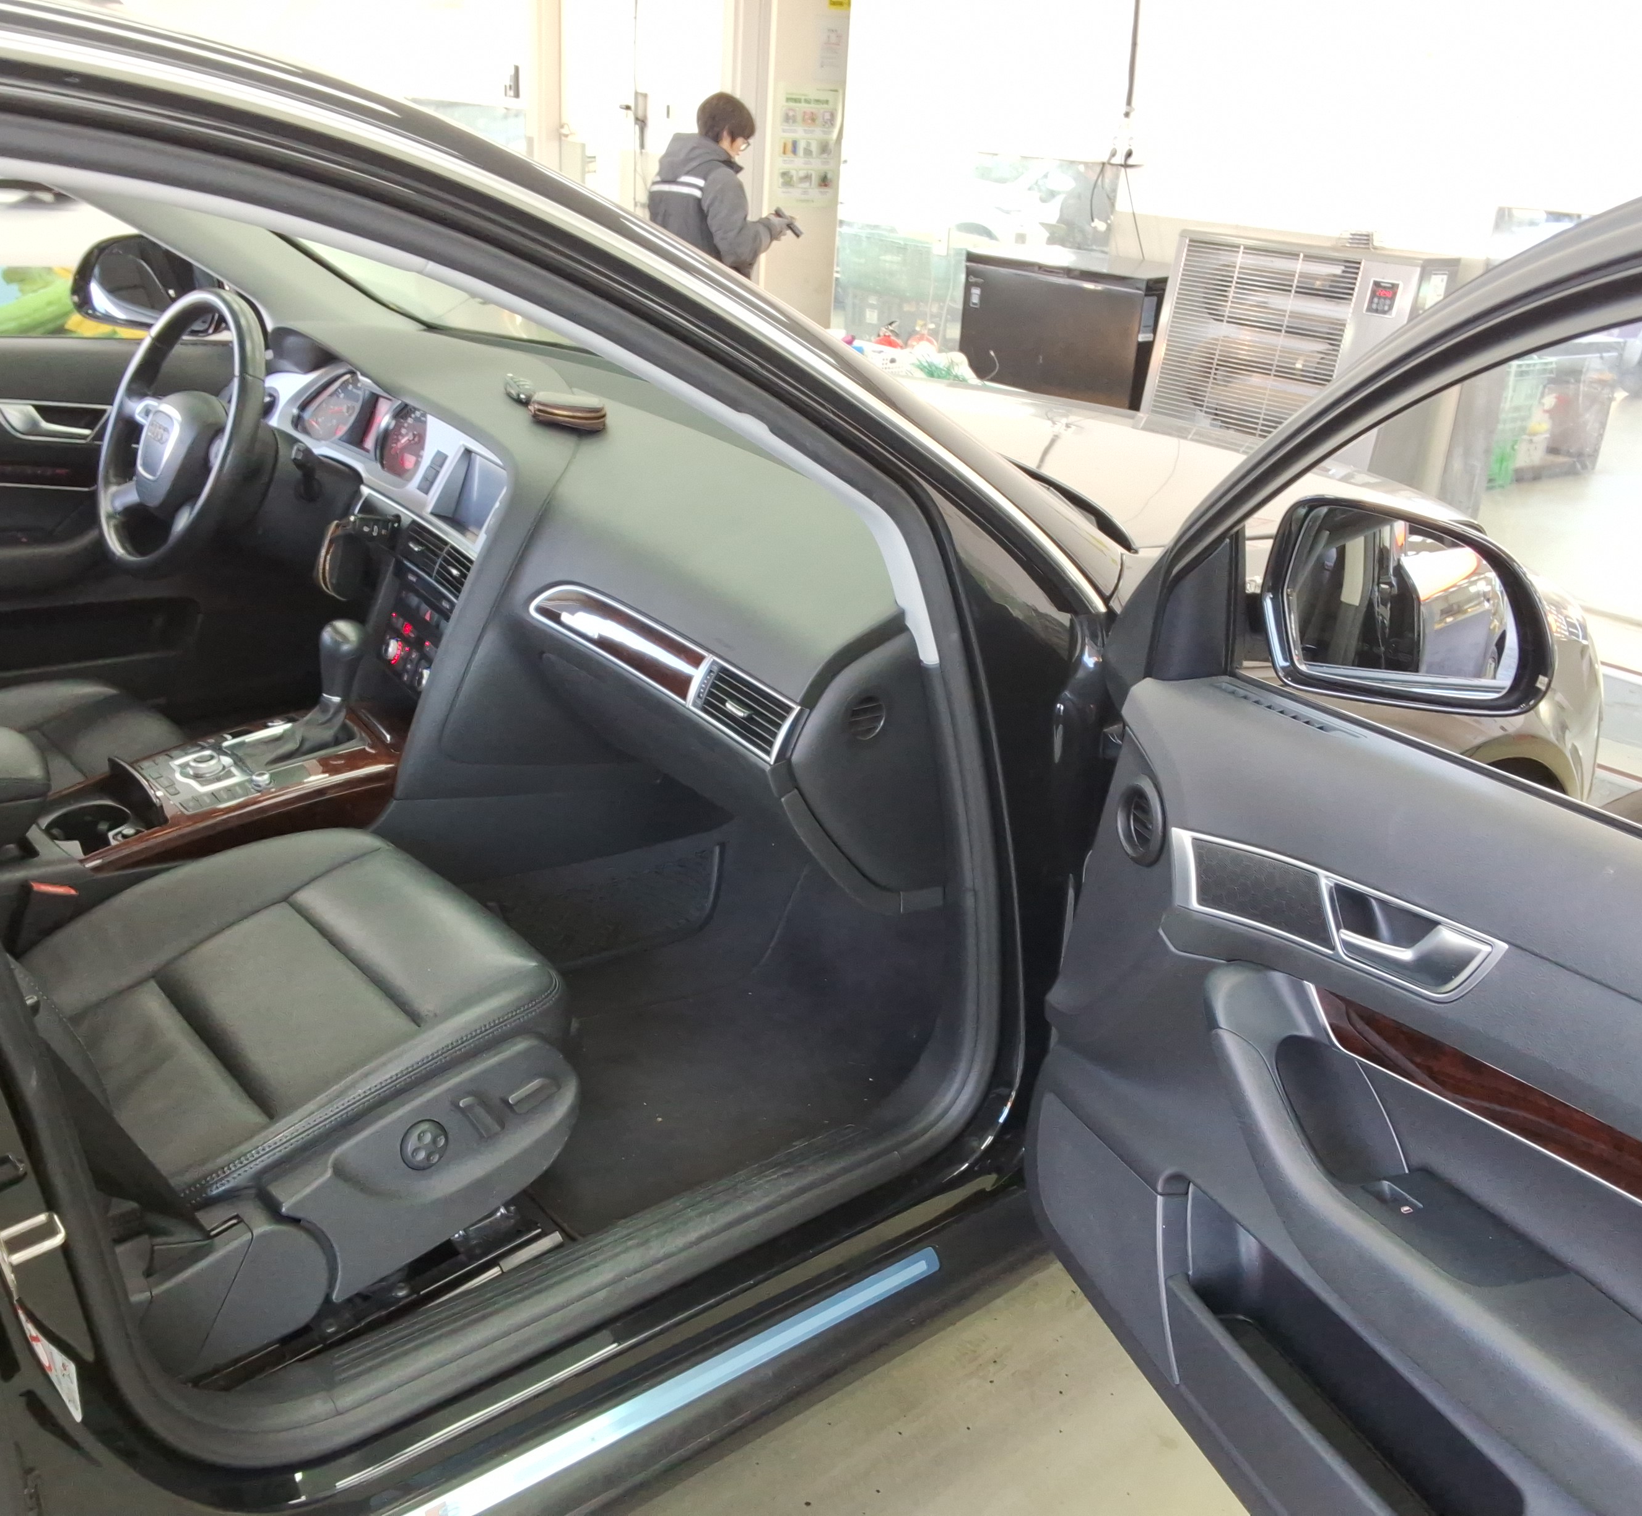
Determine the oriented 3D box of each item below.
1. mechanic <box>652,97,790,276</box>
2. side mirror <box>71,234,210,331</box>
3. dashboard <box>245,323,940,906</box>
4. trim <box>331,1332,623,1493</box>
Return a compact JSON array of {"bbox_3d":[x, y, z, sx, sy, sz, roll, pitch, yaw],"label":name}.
[{"bbox_3d":[-0.436,-1.761,6.444,0.520,1.600,0.520,-7,24,-25],"label":"mechanic"},{"bbox_3d":[-1.059,-0.744,2.574,0.235,0.160,0.125,-5,23,-20],"label":"side mirror"},{"bbox_3d":[-0.322,-0.272,2.140,0.470,0.450,1.430,-15,28,-38],"label":"dashboard"},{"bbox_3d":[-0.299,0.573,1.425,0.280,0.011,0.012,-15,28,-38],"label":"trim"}]

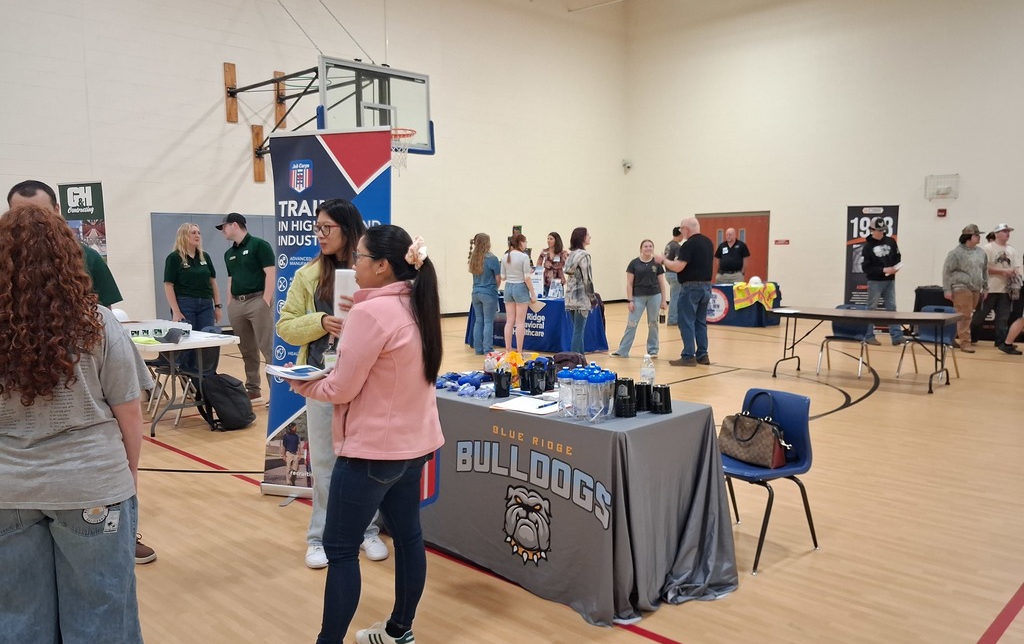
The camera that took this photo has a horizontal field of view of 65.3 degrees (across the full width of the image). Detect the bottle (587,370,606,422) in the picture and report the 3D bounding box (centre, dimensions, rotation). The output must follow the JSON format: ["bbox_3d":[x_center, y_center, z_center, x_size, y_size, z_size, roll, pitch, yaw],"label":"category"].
[{"bbox_3d":[0.358,0.312,3.360,0.074,0.213,0.074,0,5,0],"label":"bottle"}]

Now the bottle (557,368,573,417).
[{"bbox_3d":[0.222,0.293,3.347,0.072,0.203,0.072,0,5,0],"label":"bottle"}]

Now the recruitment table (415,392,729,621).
[{"bbox_3d":[0.008,0.715,3.948,1.880,0.745,0.790,5,7,44],"label":"recruitment table"}]

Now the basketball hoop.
[{"bbox_3d":[-1.572,-2.317,10.870,0.530,0.520,0.470,5,7,44],"label":"basketball hoop"}]

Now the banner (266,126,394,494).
[{"bbox_3d":[-1.044,-0.013,4.695,0.840,2.120,0.220,1,5,17],"label":"banner"}]

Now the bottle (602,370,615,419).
[{"bbox_3d":[0.414,0.302,3.460,0.074,0.213,0.074,0,5,0],"label":"bottle"}]

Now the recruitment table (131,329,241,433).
[{"bbox_3d":[-3.169,0.467,6.928,2.000,0.740,0.760,5,7,44],"label":"recruitment table"}]

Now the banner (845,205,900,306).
[{"bbox_3d":[5.830,-0.839,12.941,0.870,2.078,0.180,2,6,20],"label":"banner"}]

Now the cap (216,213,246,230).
[{"bbox_3d":[-2.651,-0.947,7.550,0.275,0.155,0.180,-9,7,-17],"label":"cap"}]

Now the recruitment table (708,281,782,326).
[{"bbox_3d":[4.098,-0.335,15.511,1.860,0.745,0.780,4,7,38],"label":"recruitment table"}]

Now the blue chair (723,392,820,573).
[{"bbox_3d":[1.148,0.717,3.848,0.530,0.740,0.480,-4,7,-36],"label":"blue chair"}]

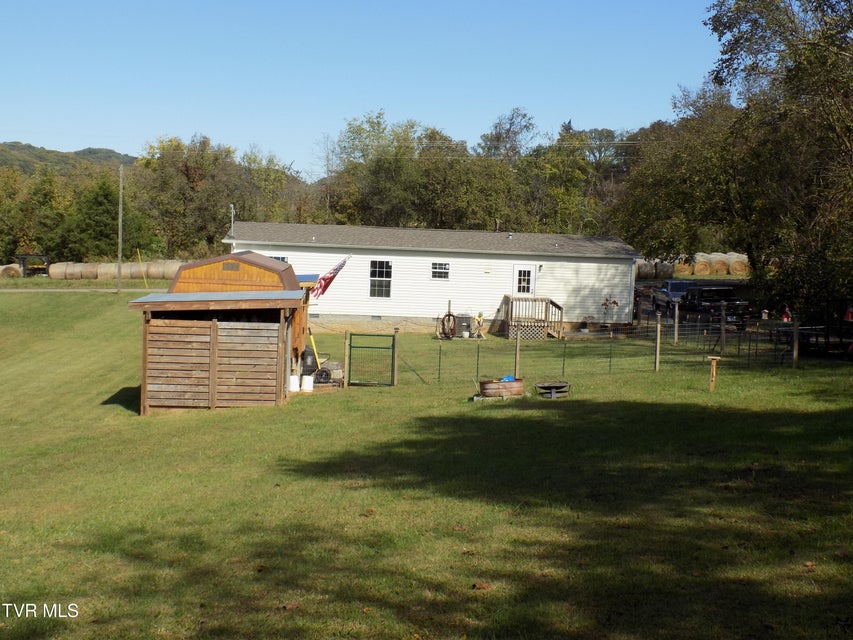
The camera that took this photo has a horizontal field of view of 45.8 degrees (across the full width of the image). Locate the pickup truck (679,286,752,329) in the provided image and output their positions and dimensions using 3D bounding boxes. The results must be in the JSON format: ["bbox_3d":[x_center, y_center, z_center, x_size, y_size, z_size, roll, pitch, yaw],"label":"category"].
[{"bbox_3d":[13.500,-0.470,47.600,1.950,1.920,5.600,2,0,-2],"label":"pickup truck"}]

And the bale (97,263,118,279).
[{"bbox_3d":[-24.662,-3.782,78.000,1.350,1.280,1.280,2,4,-5],"label":"bale"}]

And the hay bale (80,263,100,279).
[{"bbox_3d":[-29.304,-4.285,88.000,1.420,1.420,1.420,2,0,-3],"label":"hay bale"}]

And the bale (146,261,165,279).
[{"bbox_3d":[-23.557,-4.293,88.000,1.420,1.420,1.420,2,0,-3],"label":"bale"}]

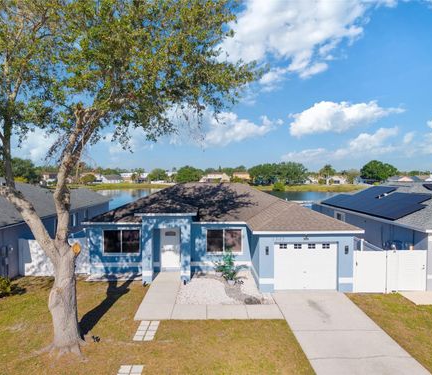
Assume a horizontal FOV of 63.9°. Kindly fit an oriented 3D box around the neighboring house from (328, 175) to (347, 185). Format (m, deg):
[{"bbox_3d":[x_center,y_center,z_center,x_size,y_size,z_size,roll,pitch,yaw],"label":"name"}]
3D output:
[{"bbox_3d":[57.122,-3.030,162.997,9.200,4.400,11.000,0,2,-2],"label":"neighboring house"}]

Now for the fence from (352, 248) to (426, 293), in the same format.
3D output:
[{"bbox_3d":[7.657,3.700,15.160,3.280,1.840,0.120,0,2,-2],"label":"fence"}]

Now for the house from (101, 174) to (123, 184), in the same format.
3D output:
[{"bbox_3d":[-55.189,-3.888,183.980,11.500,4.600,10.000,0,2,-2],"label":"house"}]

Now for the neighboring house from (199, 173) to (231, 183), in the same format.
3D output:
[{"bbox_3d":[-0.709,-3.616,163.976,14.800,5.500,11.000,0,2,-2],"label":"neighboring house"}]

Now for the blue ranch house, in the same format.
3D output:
[{"bbox_3d":[-0.279,2.069,20.426,12.750,4.600,12.000,0,2,-2],"label":"blue ranch house"}]

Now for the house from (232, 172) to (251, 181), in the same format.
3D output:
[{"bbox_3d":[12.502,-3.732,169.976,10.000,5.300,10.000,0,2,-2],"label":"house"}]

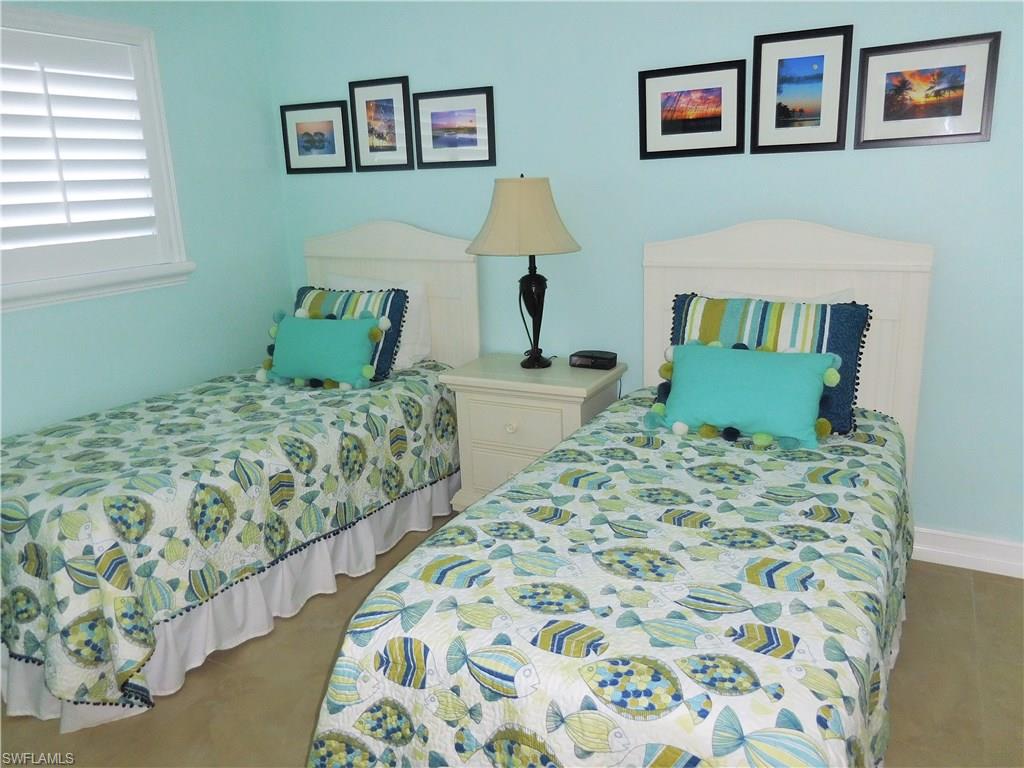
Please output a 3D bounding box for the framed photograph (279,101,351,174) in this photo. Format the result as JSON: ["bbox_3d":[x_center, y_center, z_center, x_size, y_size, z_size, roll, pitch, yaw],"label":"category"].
[{"bbox_3d":[-0.947,-1.194,3.606,0.400,0.322,0.022,6,17,26],"label":"framed photograph"}]

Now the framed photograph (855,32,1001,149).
[{"bbox_3d":[1.367,-0.962,2.455,0.400,0.322,0.022,6,17,26],"label":"framed photograph"}]

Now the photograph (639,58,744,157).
[{"bbox_3d":[0.679,-1.028,2.798,0.400,0.322,0.022,6,17,26],"label":"photograph"}]

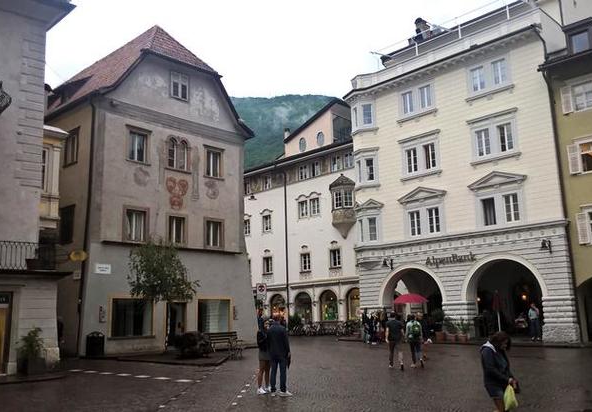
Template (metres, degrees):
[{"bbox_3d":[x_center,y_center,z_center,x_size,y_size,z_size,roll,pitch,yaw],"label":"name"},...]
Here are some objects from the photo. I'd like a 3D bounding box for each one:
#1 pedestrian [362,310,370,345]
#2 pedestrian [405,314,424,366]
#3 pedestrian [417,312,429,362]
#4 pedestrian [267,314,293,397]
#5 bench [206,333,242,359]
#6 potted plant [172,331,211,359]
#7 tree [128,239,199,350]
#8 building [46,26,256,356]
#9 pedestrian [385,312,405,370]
[{"bbox_3d":[3.643,6.457,31.840,0.380,1.700,0.500,8,-14,-40],"label":"pedestrian"},{"bbox_3d":[3.802,4.340,19.326,0.520,1.650,0.420,-3,-11,7],"label":"pedestrian"},{"bbox_3d":[4.459,4.621,21.188,0.500,1.680,0.420,-3,-11,8],"label":"pedestrian"},{"bbox_3d":[-0.354,3.305,13.374,0.550,1.750,0.420,-7,-12,25],"label":"pedestrian"},{"bbox_3d":[-2.694,4.879,20.728,1.600,0.880,0.620,7,-14,-37],"label":"bench"},{"bbox_3d":[-3.794,5.012,22.014,1.200,1.020,1.350,-11,-14,41],"label":"potted plant"},{"bbox_3d":[-6.034,4.021,27.347,2.890,5.160,3.040,-2,-11,0],"label":"tree"},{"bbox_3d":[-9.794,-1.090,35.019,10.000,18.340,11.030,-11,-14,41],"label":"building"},{"bbox_3d":[3.135,4.233,19.039,0.550,1.750,0.480,-3,-11,7],"label":"pedestrian"}]

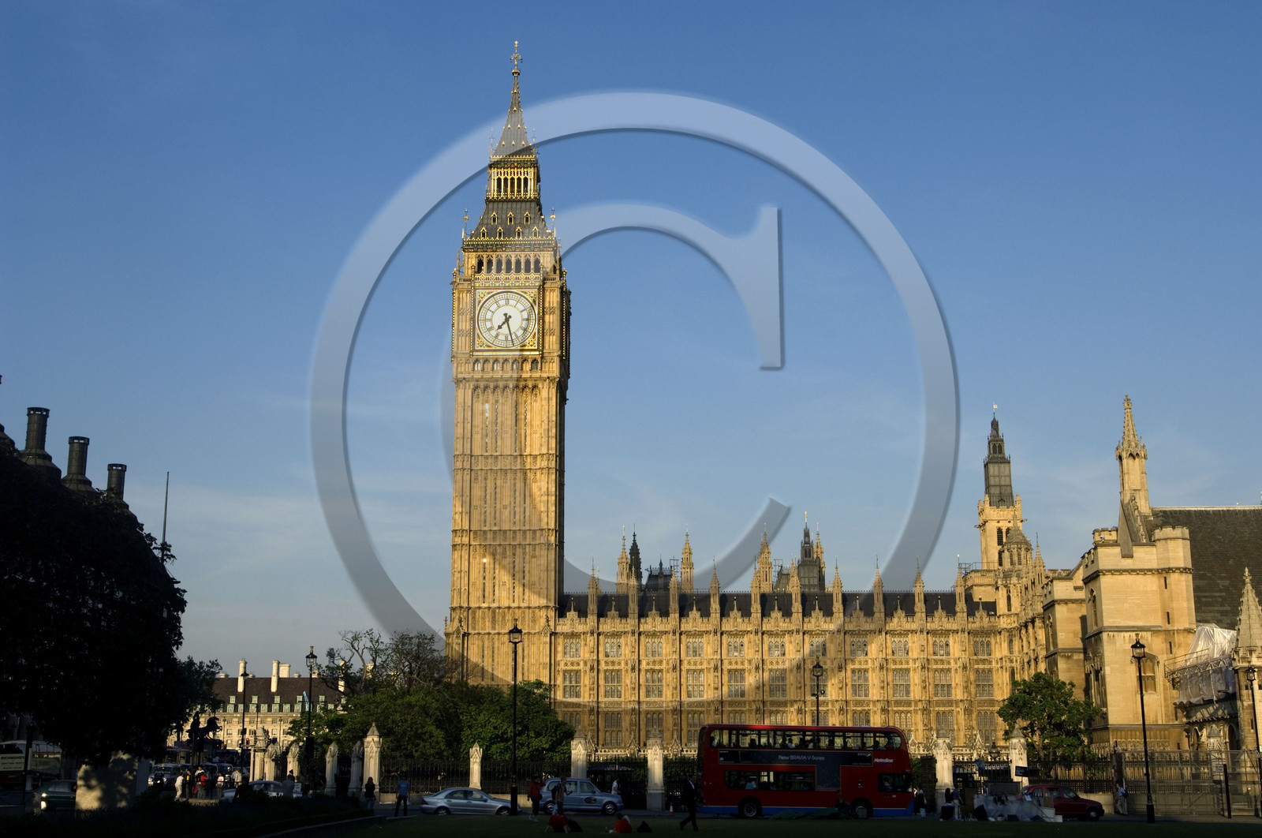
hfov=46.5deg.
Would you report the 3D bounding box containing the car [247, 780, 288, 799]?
[{"bbox_3d":[-18.280,18.771,73.187,4.450,1.430,1.750,2,-13,-12],"label":"car"}]

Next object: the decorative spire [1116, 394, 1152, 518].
[{"bbox_3d":[46.652,3.408,137.105,2.700,11.800,2.700,-1,-13,4],"label":"decorative spire"}]

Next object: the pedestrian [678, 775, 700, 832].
[{"bbox_3d":[1.880,12.383,47.402,0.750,1.740,0.550,-3,-14,10],"label":"pedestrian"}]

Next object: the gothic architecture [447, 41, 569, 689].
[{"bbox_3d":[-15.426,-3.684,187.476,13.400,96.300,13.400,-1,-12,2],"label":"gothic architecture"}]

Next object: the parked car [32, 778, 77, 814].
[{"bbox_3d":[-24.850,17.148,66.754,4.200,1.470,1.700,9,-16,-34],"label":"parked car"}]

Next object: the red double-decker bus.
[{"bbox_3d":[8.333,17.003,70.844,10.100,4.350,2.550,1,-12,-3],"label":"red double-decker bus"}]

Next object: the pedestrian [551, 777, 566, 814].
[{"bbox_3d":[-2.651,14.146,54.536,0.550,1.730,0.520,1,-12,-5],"label":"pedestrian"}]

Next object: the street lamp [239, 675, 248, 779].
[{"bbox_3d":[-28.879,22.814,109.676,0.580,8.090,0.580,-1,-12,2],"label":"street lamp"}]

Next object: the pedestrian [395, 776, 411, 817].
[{"bbox_3d":[-9.937,16.439,64.202,0.600,1.740,0.380,-1,-13,5],"label":"pedestrian"}]

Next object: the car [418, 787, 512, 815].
[{"bbox_3d":[-7.140,17.270,65.934,4.530,1.430,1.750,-1,-12,2],"label":"car"}]

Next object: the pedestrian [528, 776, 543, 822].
[{"bbox_3d":[-3.640,14.650,56.699,0.550,1.720,0.450,13,-19,-43],"label":"pedestrian"}]

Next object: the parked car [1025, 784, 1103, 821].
[{"bbox_3d":[22.732,20.494,78.588,4.580,1.830,1.800,0,-13,0],"label":"parked car"}]

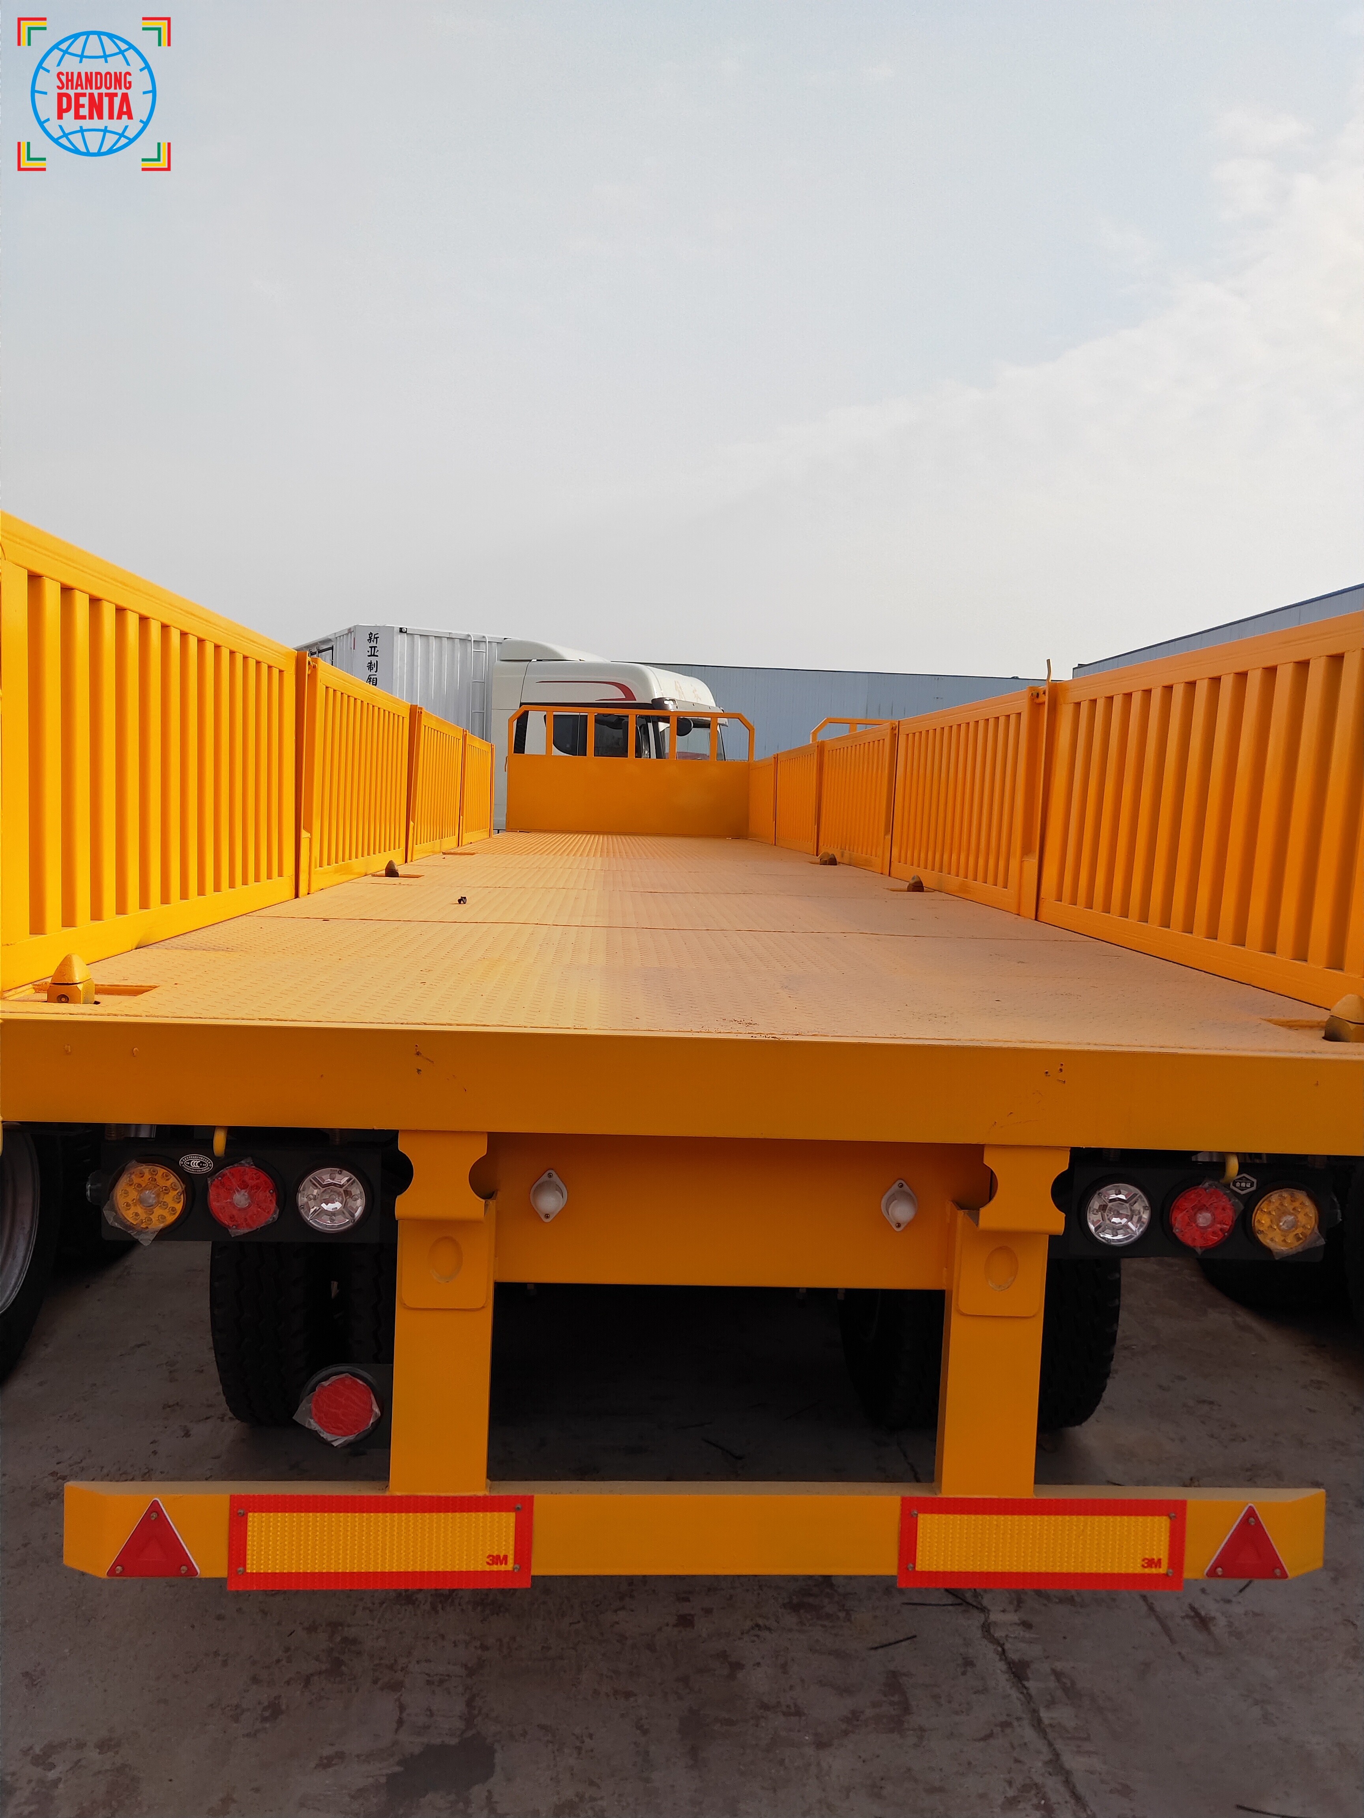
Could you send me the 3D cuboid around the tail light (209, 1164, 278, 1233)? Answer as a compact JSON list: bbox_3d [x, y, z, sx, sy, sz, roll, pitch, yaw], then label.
[{"bbox_3d":[-0.774,0.511,2.131,0.125,0.125,0.050,2,6,-4],"label":"tail light"}]

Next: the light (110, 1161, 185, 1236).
[{"bbox_3d":[-0.935,0.508,2.120,0.128,0.128,0.050,2,6,-4],"label":"light"}]

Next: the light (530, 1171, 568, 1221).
[{"bbox_3d":[-0.241,0.521,2.193,0.070,0.095,0.040,2,6,-4],"label":"light"}]

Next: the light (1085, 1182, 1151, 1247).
[{"bbox_3d":[0.808,0.565,2.234,0.122,0.122,0.050,2,6,-4],"label":"light"}]

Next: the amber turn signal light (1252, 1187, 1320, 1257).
[{"bbox_3d":[1.124,0.585,2.255,0.125,0.125,0.050,2,6,-4],"label":"amber turn signal light"}]

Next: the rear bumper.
[{"bbox_3d":[0.061,1.153,2.233,2.300,0.170,0.065,2,6,-4],"label":"rear bumper"}]

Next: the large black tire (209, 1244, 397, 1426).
[{"bbox_3d":[-0.935,0.941,3.519,0.560,1.020,1.000,2,6,-4],"label":"large black tire"}]

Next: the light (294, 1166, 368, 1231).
[{"bbox_3d":[-0.619,0.515,2.141,0.122,0.122,0.050,2,6,-4],"label":"light"}]

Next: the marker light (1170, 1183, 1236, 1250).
[{"bbox_3d":[0.967,0.574,2.245,0.123,0.123,0.050,2,6,-4],"label":"marker light"}]

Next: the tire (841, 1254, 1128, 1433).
[{"bbox_3d":[0.825,1.006,3.636,0.600,1.020,1.000,2,6,-4],"label":"tire"}]

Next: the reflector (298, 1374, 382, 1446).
[{"bbox_3d":[-0.609,0.891,2.158,0.140,0.140,0.050,2,6,-4],"label":"reflector"}]

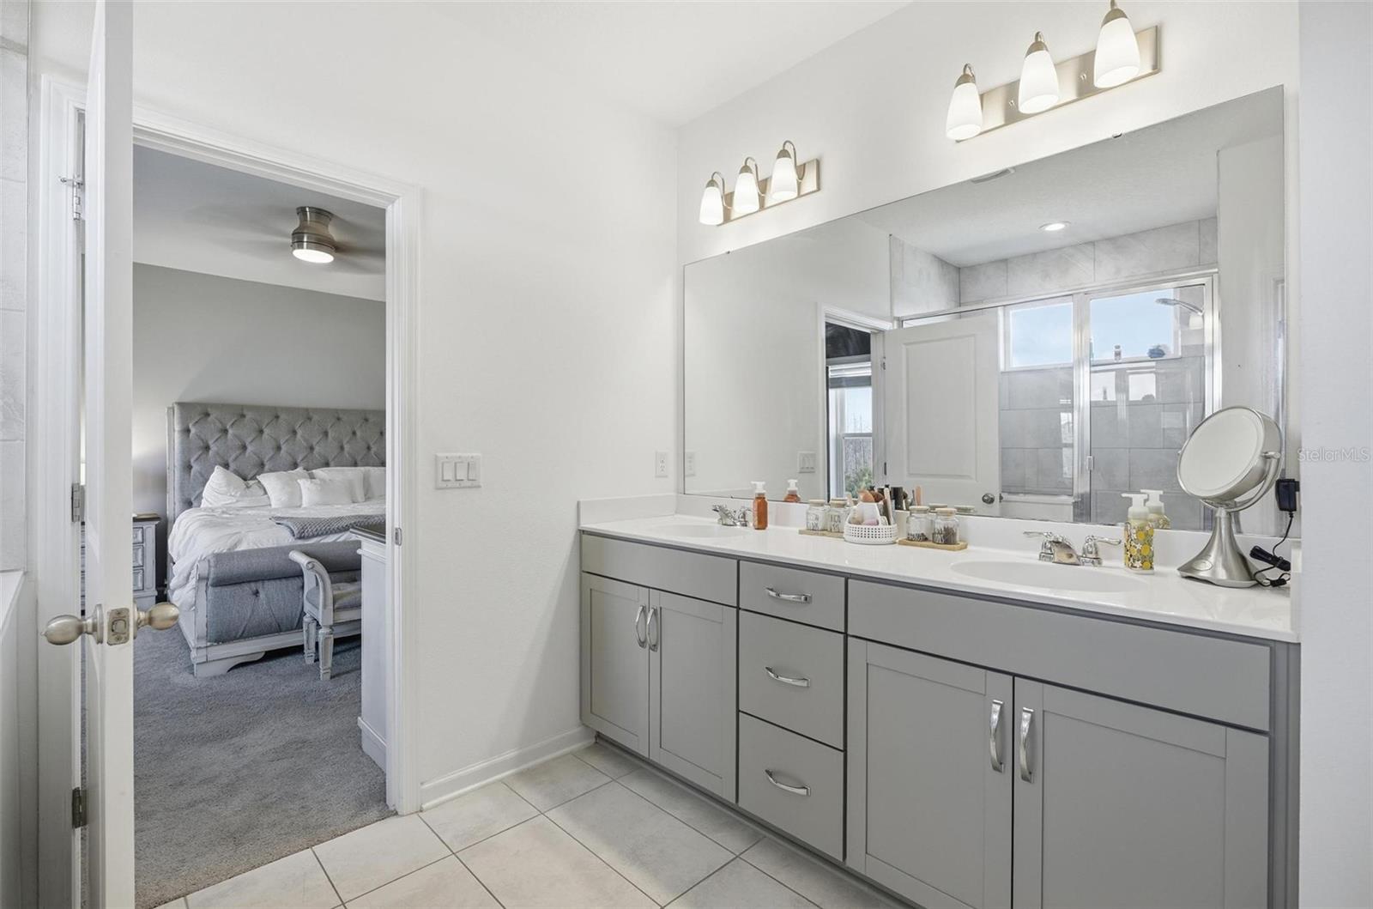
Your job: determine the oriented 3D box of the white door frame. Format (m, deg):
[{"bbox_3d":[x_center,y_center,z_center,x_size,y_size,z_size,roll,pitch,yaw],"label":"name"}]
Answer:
[{"bbox_3d":[-1.277,0.155,1.819,0.896,2.126,0.140,0,0,-45],"label":"white door frame"}]

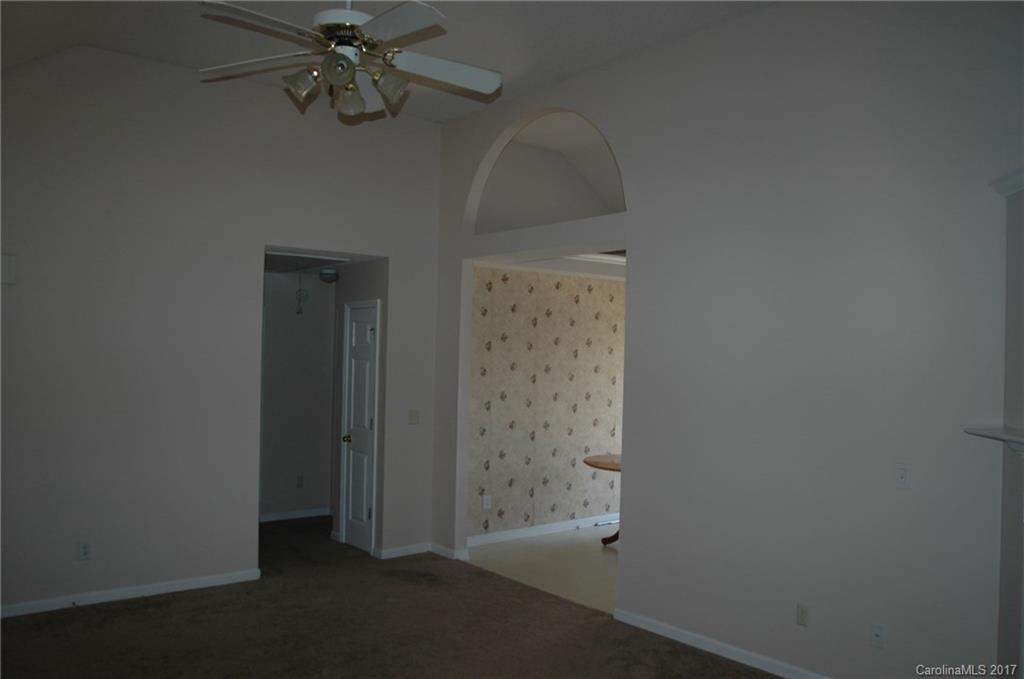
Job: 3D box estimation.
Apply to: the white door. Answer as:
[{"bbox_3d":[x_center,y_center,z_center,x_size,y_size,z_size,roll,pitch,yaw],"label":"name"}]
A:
[{"bbox_3d":[-1.286,0.737,6.499,0.050,2.080,0.500,3,-2,-41],"label":"white door"}]

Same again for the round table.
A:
[{"bbox_3d":[1.208,1.468,6.837,1.160,0.750,1.160,1,-1,0],"label":"round table"}]

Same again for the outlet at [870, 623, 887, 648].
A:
[{"bbox_3d":[1.734,1.401,3.626,0.010,0.116,0.072,3,-2,-41],"label":"outlet"}]

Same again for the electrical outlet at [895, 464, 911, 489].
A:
[{"bbox_3d":[1.817,0.637,3.564,0.010,0.116,0.072,3,-2,-41],"label":"electrical outlet"}]

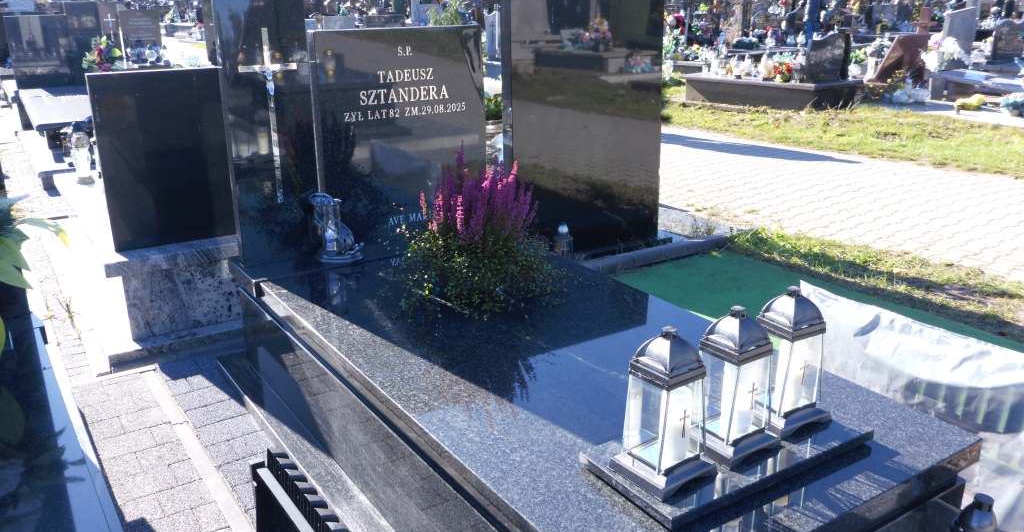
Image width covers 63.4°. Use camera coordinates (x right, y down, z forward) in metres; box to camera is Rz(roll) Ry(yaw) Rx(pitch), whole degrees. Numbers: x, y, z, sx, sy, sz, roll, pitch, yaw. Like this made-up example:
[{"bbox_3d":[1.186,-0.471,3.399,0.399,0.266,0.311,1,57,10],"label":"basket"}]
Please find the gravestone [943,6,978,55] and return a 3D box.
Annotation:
[{"bbox_3d":[6.024,-3.197,11.243,0.780,0.720,0.100,-14,23,-35],"label":"gravestone"}]

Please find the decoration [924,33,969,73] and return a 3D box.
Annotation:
[{"bbox_3d":[5.770,-2.835,11.000,0.480,0.470,0.380,-14,23,-35],"label":"decoration"}]

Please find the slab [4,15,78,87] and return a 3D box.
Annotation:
[{"bbox_3d":[-4.338,-2.000,7.663,0.520,0.680,0.090,-12,22,-32],"label":"slab"}]

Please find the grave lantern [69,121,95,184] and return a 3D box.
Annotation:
[{"bbox_3d":[-2.162,-0.578,4.173,0.115,0.310,0.115,-12,22,-31],"label":"grave lantern"}]

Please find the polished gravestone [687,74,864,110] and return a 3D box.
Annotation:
[{"bbox_3d":[3.327,-2.276,10.642,1.000,0.300,1.900,-14,23,-36],"label":"polished gravestone"}]

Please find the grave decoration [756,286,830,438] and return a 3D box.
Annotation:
[{"bbox_3d":[0.594,0.193,1.798,0.152,0.307,0.151,-12,22,-32],"label":"grave decoration"}]

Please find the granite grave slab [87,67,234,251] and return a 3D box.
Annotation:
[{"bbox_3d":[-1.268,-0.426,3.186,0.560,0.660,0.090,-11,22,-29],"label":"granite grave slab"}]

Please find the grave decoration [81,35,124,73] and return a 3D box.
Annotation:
[{"bbox_3d":[-5.105,-2.636,10.300,0.500,0.480,0.420,-12,22,-32],"label":"grave decoration"}]

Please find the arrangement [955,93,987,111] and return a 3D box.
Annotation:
[{"bbox_3d":[5.591,-2.006,10.100,0.310,0.190,0.260,-14,23,-35],"label":"arrangement"}]

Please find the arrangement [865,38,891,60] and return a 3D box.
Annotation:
[{"bbox_3d":[4.854,-2.875,11.000,0.280,0.270,0.260,-14,23,-35],"label":"arrangement"}]

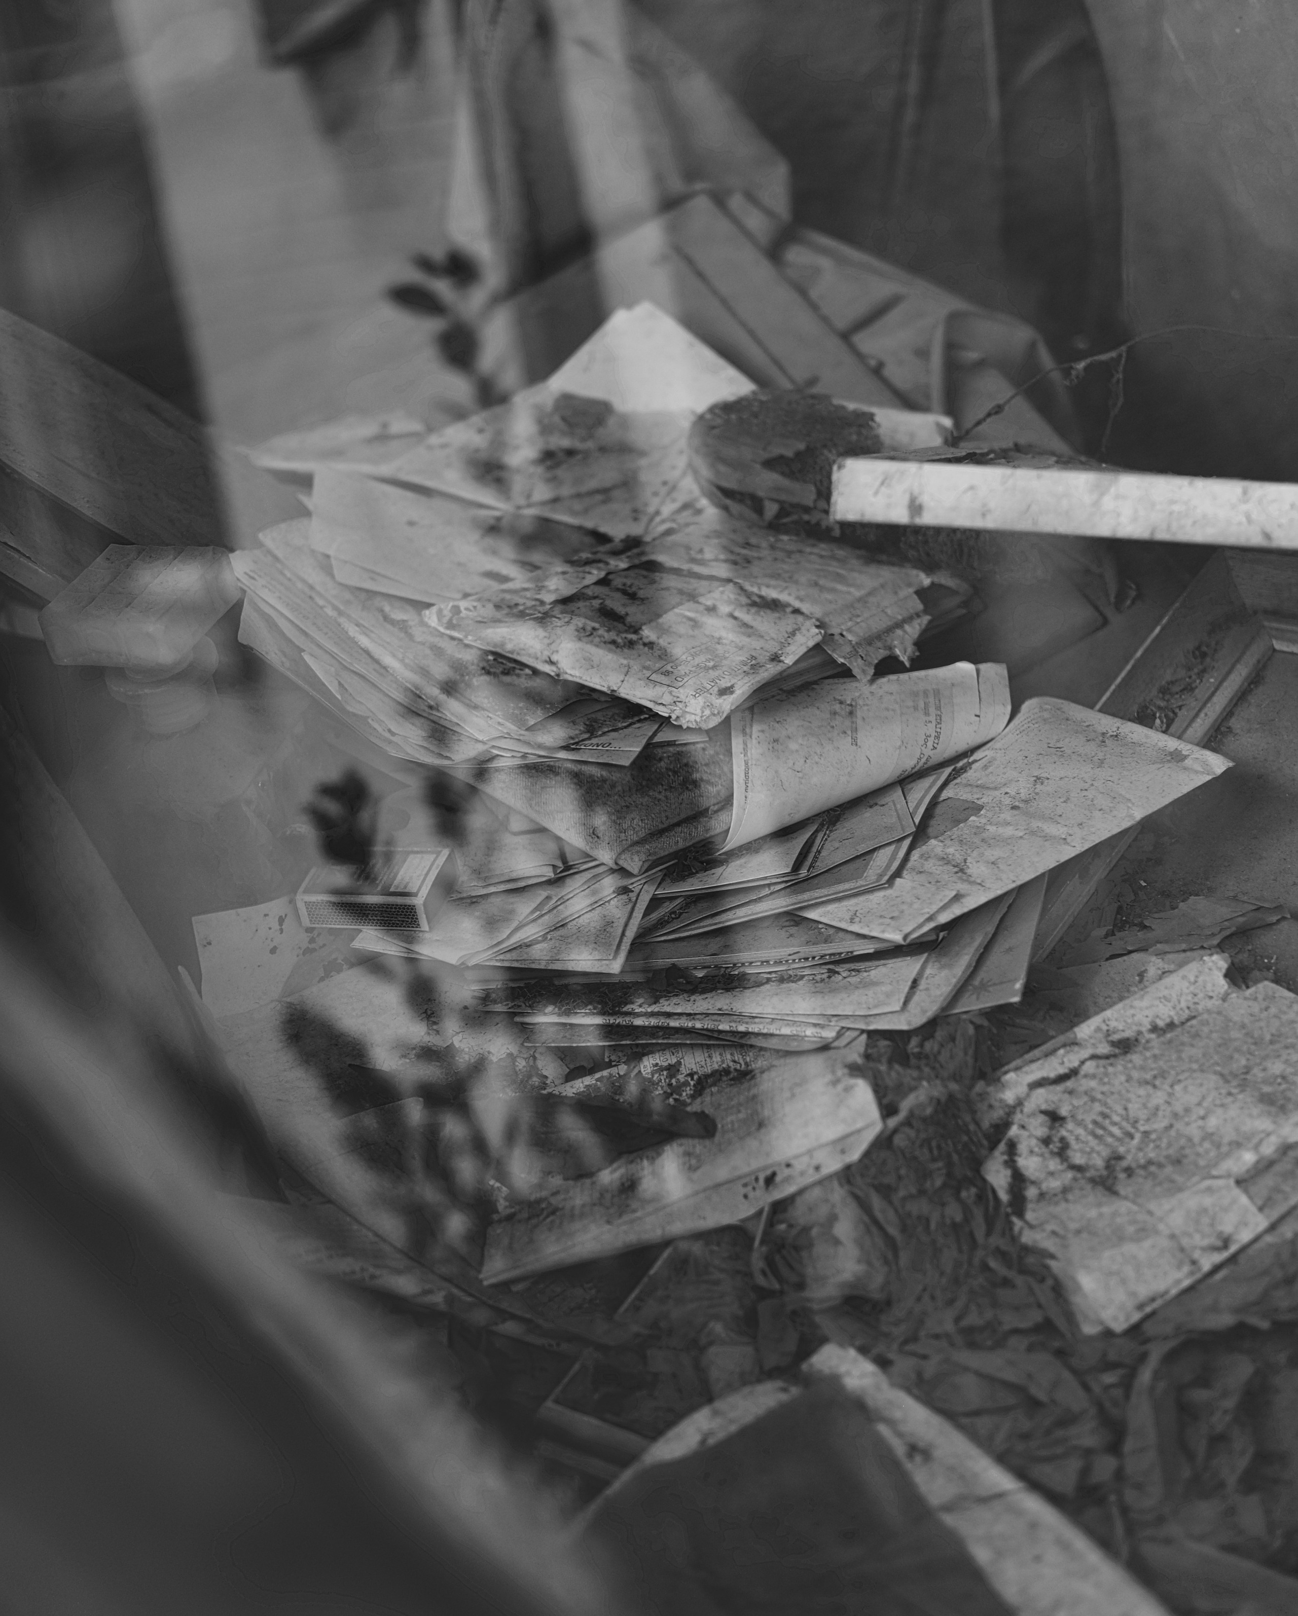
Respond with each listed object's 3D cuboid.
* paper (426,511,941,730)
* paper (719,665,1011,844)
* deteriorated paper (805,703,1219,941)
[{"bbox_3d":[0.016,-0.081,1.141,0.164,0.020,0.129,21,43,36],"label":"paper"},{"bbox_3d":[0.072,-0.028,1.072,0.119,0.035,0.046,-22,36,-21],"label":"paper"},{"bbox_3d":[0.124,-0.002,1.082,0.174,0.020,0.089,-26,37,-25],"label":"deteriorated paper"}]

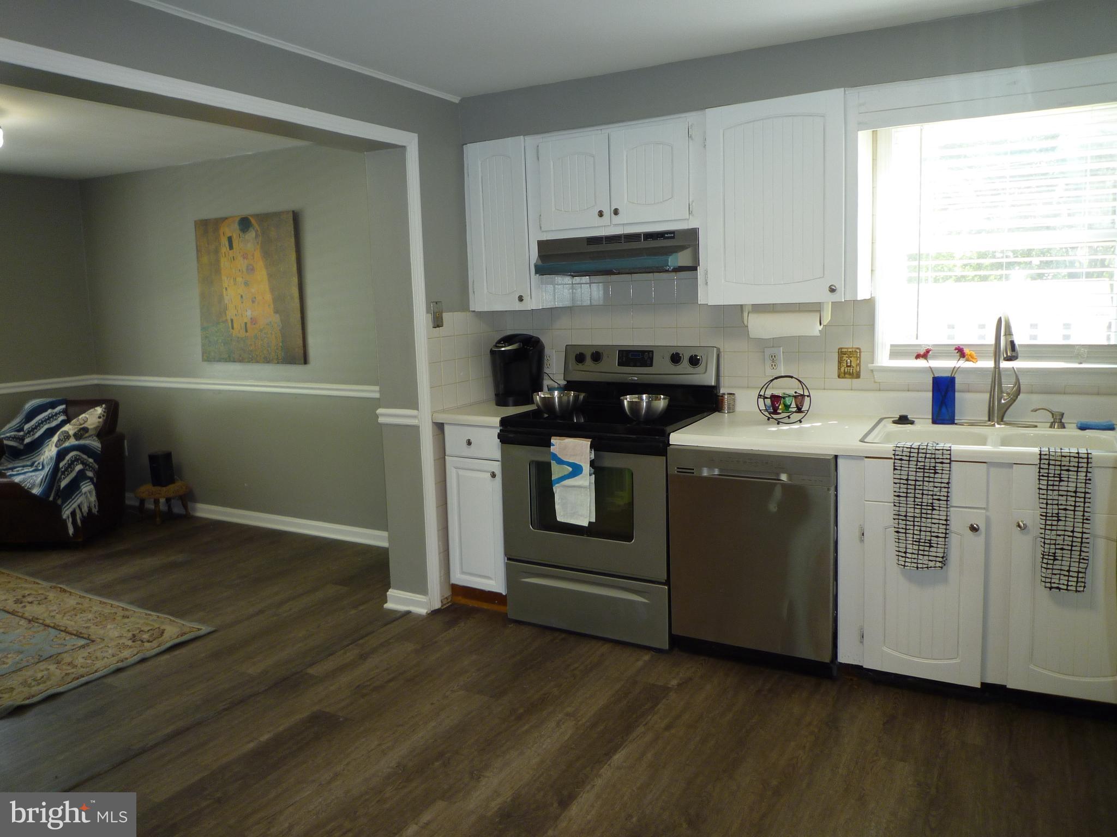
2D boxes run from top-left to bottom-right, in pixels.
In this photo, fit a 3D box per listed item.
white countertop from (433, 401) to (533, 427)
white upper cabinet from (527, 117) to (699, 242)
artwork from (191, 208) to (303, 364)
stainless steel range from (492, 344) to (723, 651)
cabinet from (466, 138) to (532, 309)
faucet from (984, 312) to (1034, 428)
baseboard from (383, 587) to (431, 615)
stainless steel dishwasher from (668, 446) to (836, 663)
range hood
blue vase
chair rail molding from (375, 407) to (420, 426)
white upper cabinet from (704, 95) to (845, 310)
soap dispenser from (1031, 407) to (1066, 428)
[{"bbox_3d":[-0.251,-0.044,3.842,0.364,0.038,0.662,3,11,28],"label":"white countertop"},{"bbox_3d":[0.293,-1.037,3.572,0.796,0.454,0.340,3,9,28],"label":"white upper cabinet"},{"bbox_3d":[-1.956,-0.810,5.112,0.910,0.913,0.037,3,9,28],"label":"artwork"},{"bbox_3d":[0.240,0.294,3.587,0.762,1.176,0.715,3,11,28],"label":"stainless steel range"},{"bbox_3d":[-0.206,-0.910,3.864,0.348,0.768,0.340,3,9,28],"label":"cabinet"},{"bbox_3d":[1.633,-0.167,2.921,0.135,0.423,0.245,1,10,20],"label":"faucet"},{"bbox_3d":[-0.719,0.866,3.827,0.245,0.102,0.030,3,9,28],"label":"baseboard"},{"bbox_3d":[0.844,0.475,3.268,0.603,0.816,0.620,3,11,28],"label":"stainless steel dishwasher"},{"bbox_3d":[0.310,-0.729,3.598,0.761,0.164,0.365,3,9,28],"label":"range hood"},{"bbox_3d":[1.490,-0.075,3.122,0.079,0.187,0.079,3,9,28],"label":"blue vase"},{"bbox_3d":[-0.720,-0.004,3.629,0.235,0.067,0.030,3,11,28],"label":"chair rail molding"},{"bbox_3d":[0.909,-0.858,3.260,0.565,0.768,0.325,3,11,28],"label":"white upper cabinet"},{"bbox_3d":[1.794,0.003,2.948,0.110,0.074,0.052,0,10,14],"label":"soap dispenser"}]

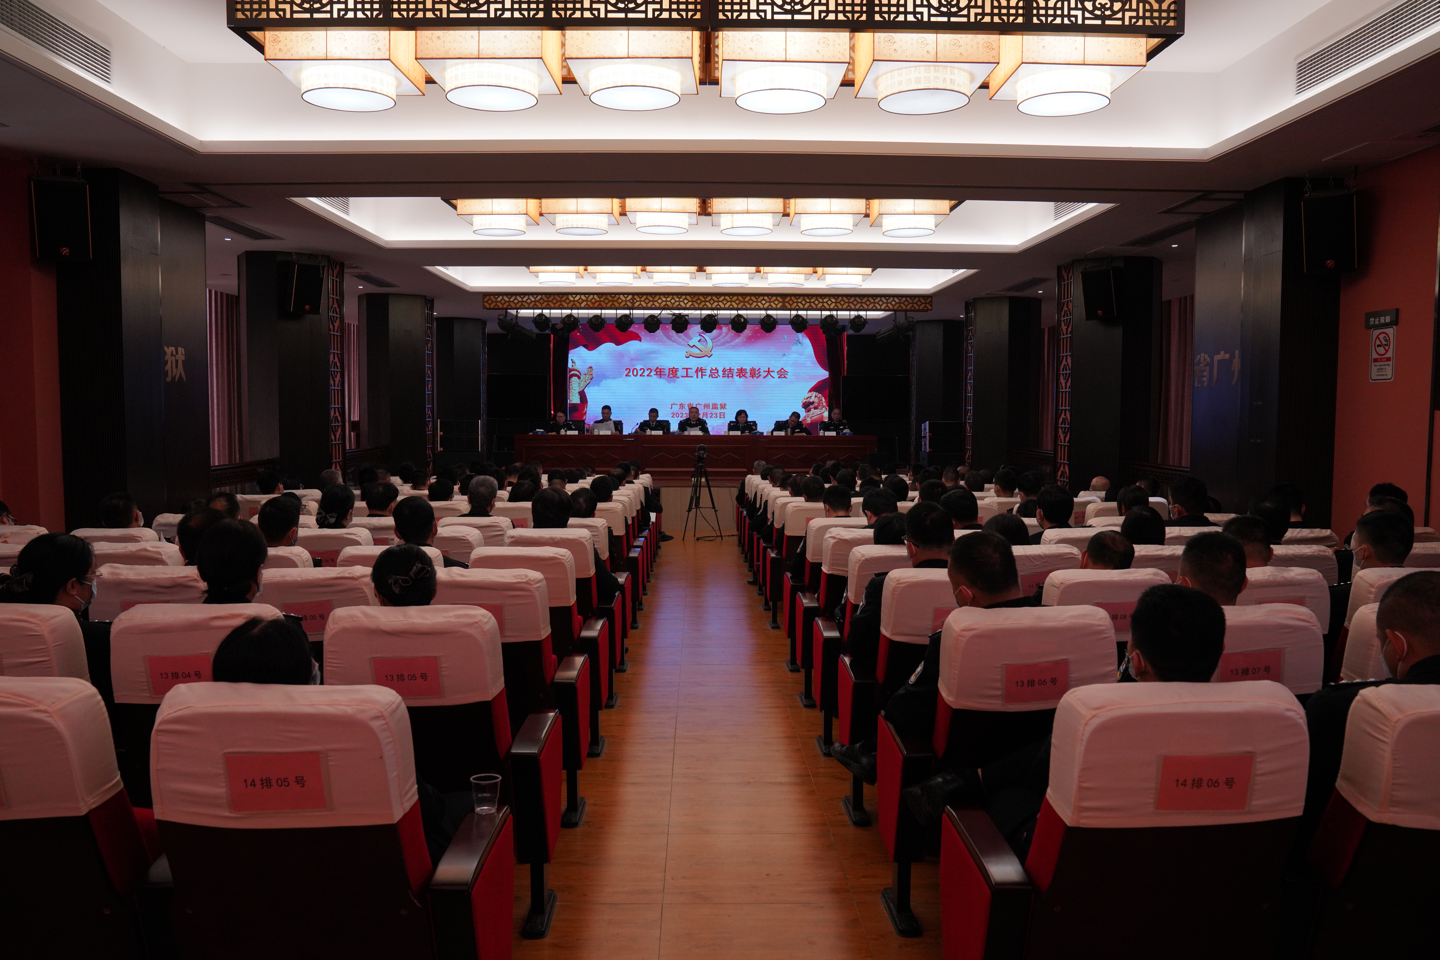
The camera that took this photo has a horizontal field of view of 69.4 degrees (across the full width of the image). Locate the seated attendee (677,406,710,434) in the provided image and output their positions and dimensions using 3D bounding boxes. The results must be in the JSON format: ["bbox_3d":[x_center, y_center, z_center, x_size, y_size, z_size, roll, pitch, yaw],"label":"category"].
[{"bbox_3d":[-0.473,-0.675,18.561,0.580,1.270,0.700,0,4,-1],"label":"seated attendee"}]

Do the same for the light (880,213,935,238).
[{"bbox_3d":[1.891,-2.528,10.386,0.523,0.127,0.523,0,4,-1],"label":"light"}]

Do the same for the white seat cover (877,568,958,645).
[{"bbox_3d":[0.835,0.466,3.787,0.441,0.255,0.150,0,14,-1],"label":"white seat cover"}]

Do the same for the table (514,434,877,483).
[{"bbox_3d":[-0.403,-0.384,17.810,6.127,0.770,0.600,0,4,-1],"label":"table"}]

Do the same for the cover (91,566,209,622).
[{"bbox_3d":[-2.033,0.456,3.740,0.441,0.255,0.150,0,14,-1],"label":"cover"}]

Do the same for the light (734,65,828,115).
[{"bbox_3d":[0.349,-2.209,5.906,0.523,0.127,0.523,0,4,-1],"label":"light"}]

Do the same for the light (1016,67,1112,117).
[{"bbox_3d":[1.941,-2.183,5.856,0.515,0.135,0.515,0,4,-1],"label":"light"}]

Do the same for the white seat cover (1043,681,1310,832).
[{"bbox_3d":[0.848,0.512,1.958,0.440,0.240,0.155,0,12,-4],"label":"white seat cover"}]

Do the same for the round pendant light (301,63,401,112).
[{"bbox_3d":[-1.844,-1.948,5.179,0.460,0.112,0.460,0,4,0],"label":"round pendant light"}]

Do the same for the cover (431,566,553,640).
[{"bbox_3d":[-0.869,0.457,3.818,0.465,0.255,0.185,0,4,-1],"label":"cover"}]

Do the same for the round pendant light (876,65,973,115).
[{"bbox_3d":[1.030,-1.951,5.233,0.460,0.112,0.460,0,4,0],"label":"round pendant light"}]

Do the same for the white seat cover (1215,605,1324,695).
[{"bbox_3d":[1.362,0.463,2.817,0.440,0.240,0.155,0,12,-4],"label":"white seat cover"}]

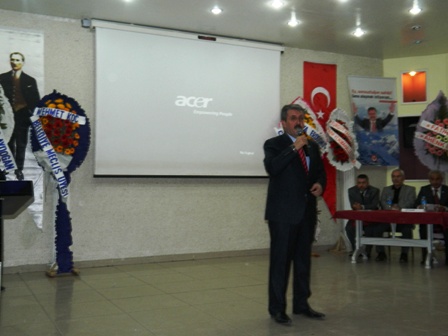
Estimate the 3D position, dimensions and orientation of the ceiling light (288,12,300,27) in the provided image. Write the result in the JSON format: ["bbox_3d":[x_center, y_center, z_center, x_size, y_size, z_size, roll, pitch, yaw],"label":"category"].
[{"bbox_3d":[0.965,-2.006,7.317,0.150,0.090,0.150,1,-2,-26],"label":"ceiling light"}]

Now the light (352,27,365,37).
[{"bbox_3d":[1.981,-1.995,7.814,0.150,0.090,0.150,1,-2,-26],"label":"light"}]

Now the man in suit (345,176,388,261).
[{"bbox_3d":[2.090,0.721,7.900,0.510,1.250,0.680,-1,-2,22],"label":"man in suit"}]

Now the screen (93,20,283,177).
[{"bbox_3d":[-0.410,-0.917,7.836,3.056,2.130,0.100,1,-2,-26],"label":"screen"}]

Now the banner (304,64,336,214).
[{"bbox_3d":[1.639,-0.443,8.891,0.699,2.658,0.050,1,-2,-26],"label":"banner"}]

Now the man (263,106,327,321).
[{"bbox_3d":[0.585,0.356,4.330,0.510,1.740,0.380,1,-2,-35],"label":"man"}]

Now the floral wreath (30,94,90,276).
[{"bbox_3d":[-2.075,0.170,6.756,0.722,2.322,0.320,1,-2,-26],"label":"floral wreath"}]

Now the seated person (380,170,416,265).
[{"bbox_3d":[2.520,0.681,7.680,0.540,1.310,0.680,-1,-2,22],"label":"seated person"}]

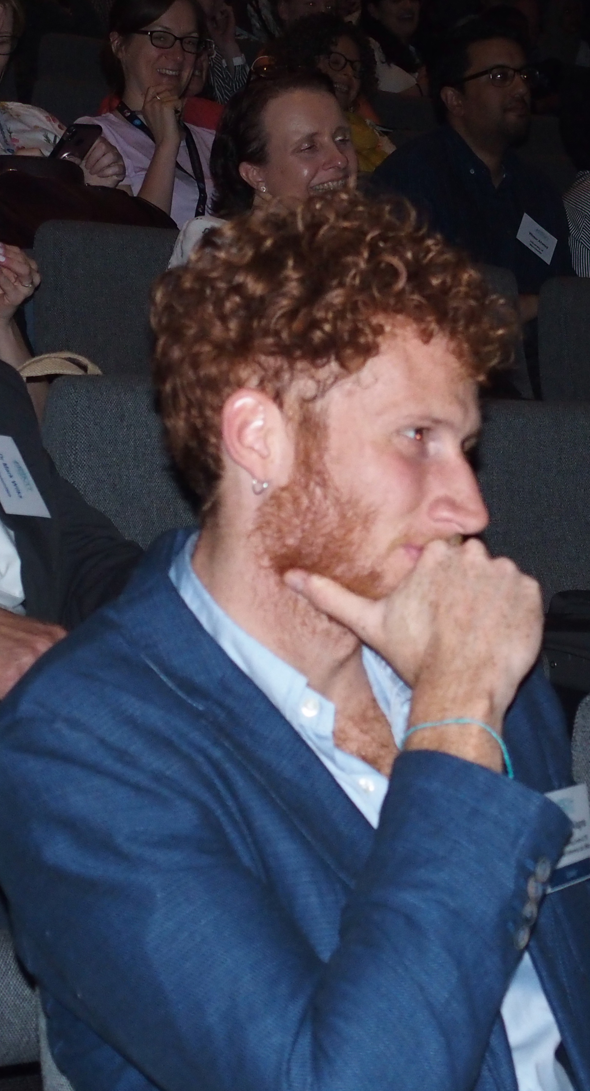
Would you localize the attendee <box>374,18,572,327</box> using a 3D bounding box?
[{"bbox_3d":[0.420,-0.452,4.790,0.540,1.220,0.760,0,3,-41],"label":"attendee"}]

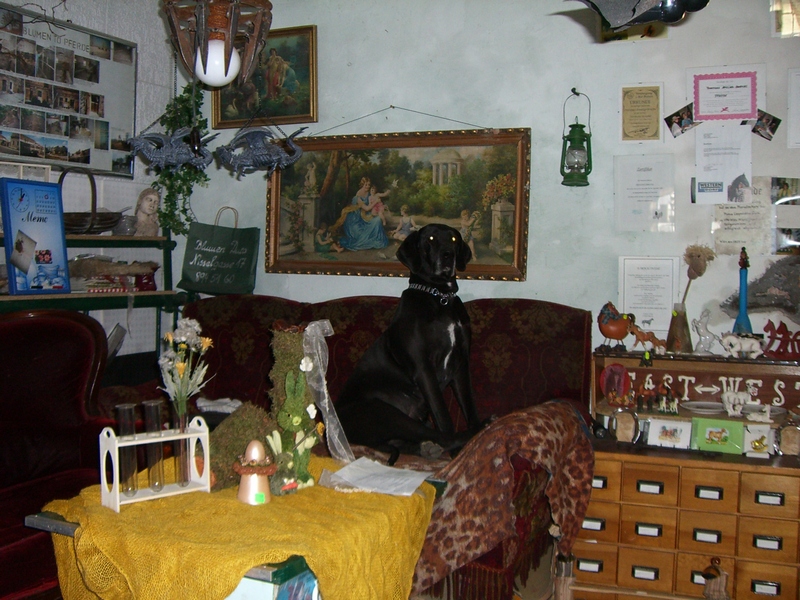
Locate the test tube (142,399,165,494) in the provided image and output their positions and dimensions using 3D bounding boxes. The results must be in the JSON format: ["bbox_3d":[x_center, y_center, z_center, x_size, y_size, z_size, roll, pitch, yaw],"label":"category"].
[{"bbox_3d":[-0.647,0.389,2.320,0.048,0.237,0.048,2,3,21],"label":"test tube"}]

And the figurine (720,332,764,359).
[{"bbox_3d":[1.280,0.172,3.283,0.161,0.093,0.055,1,3,7],"label":"figurine"}]

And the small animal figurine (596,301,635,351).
[{"bbox_3d":[0.857,0.103,3.484,0.151,0.194,0.095,1,3,5],"label":"small animal figurine"}]

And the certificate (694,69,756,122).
[{"bbox_3d":[1.254,-0.781,3.379,0.231,0.182,0.008,2,3,21],"label":"certificate"}]

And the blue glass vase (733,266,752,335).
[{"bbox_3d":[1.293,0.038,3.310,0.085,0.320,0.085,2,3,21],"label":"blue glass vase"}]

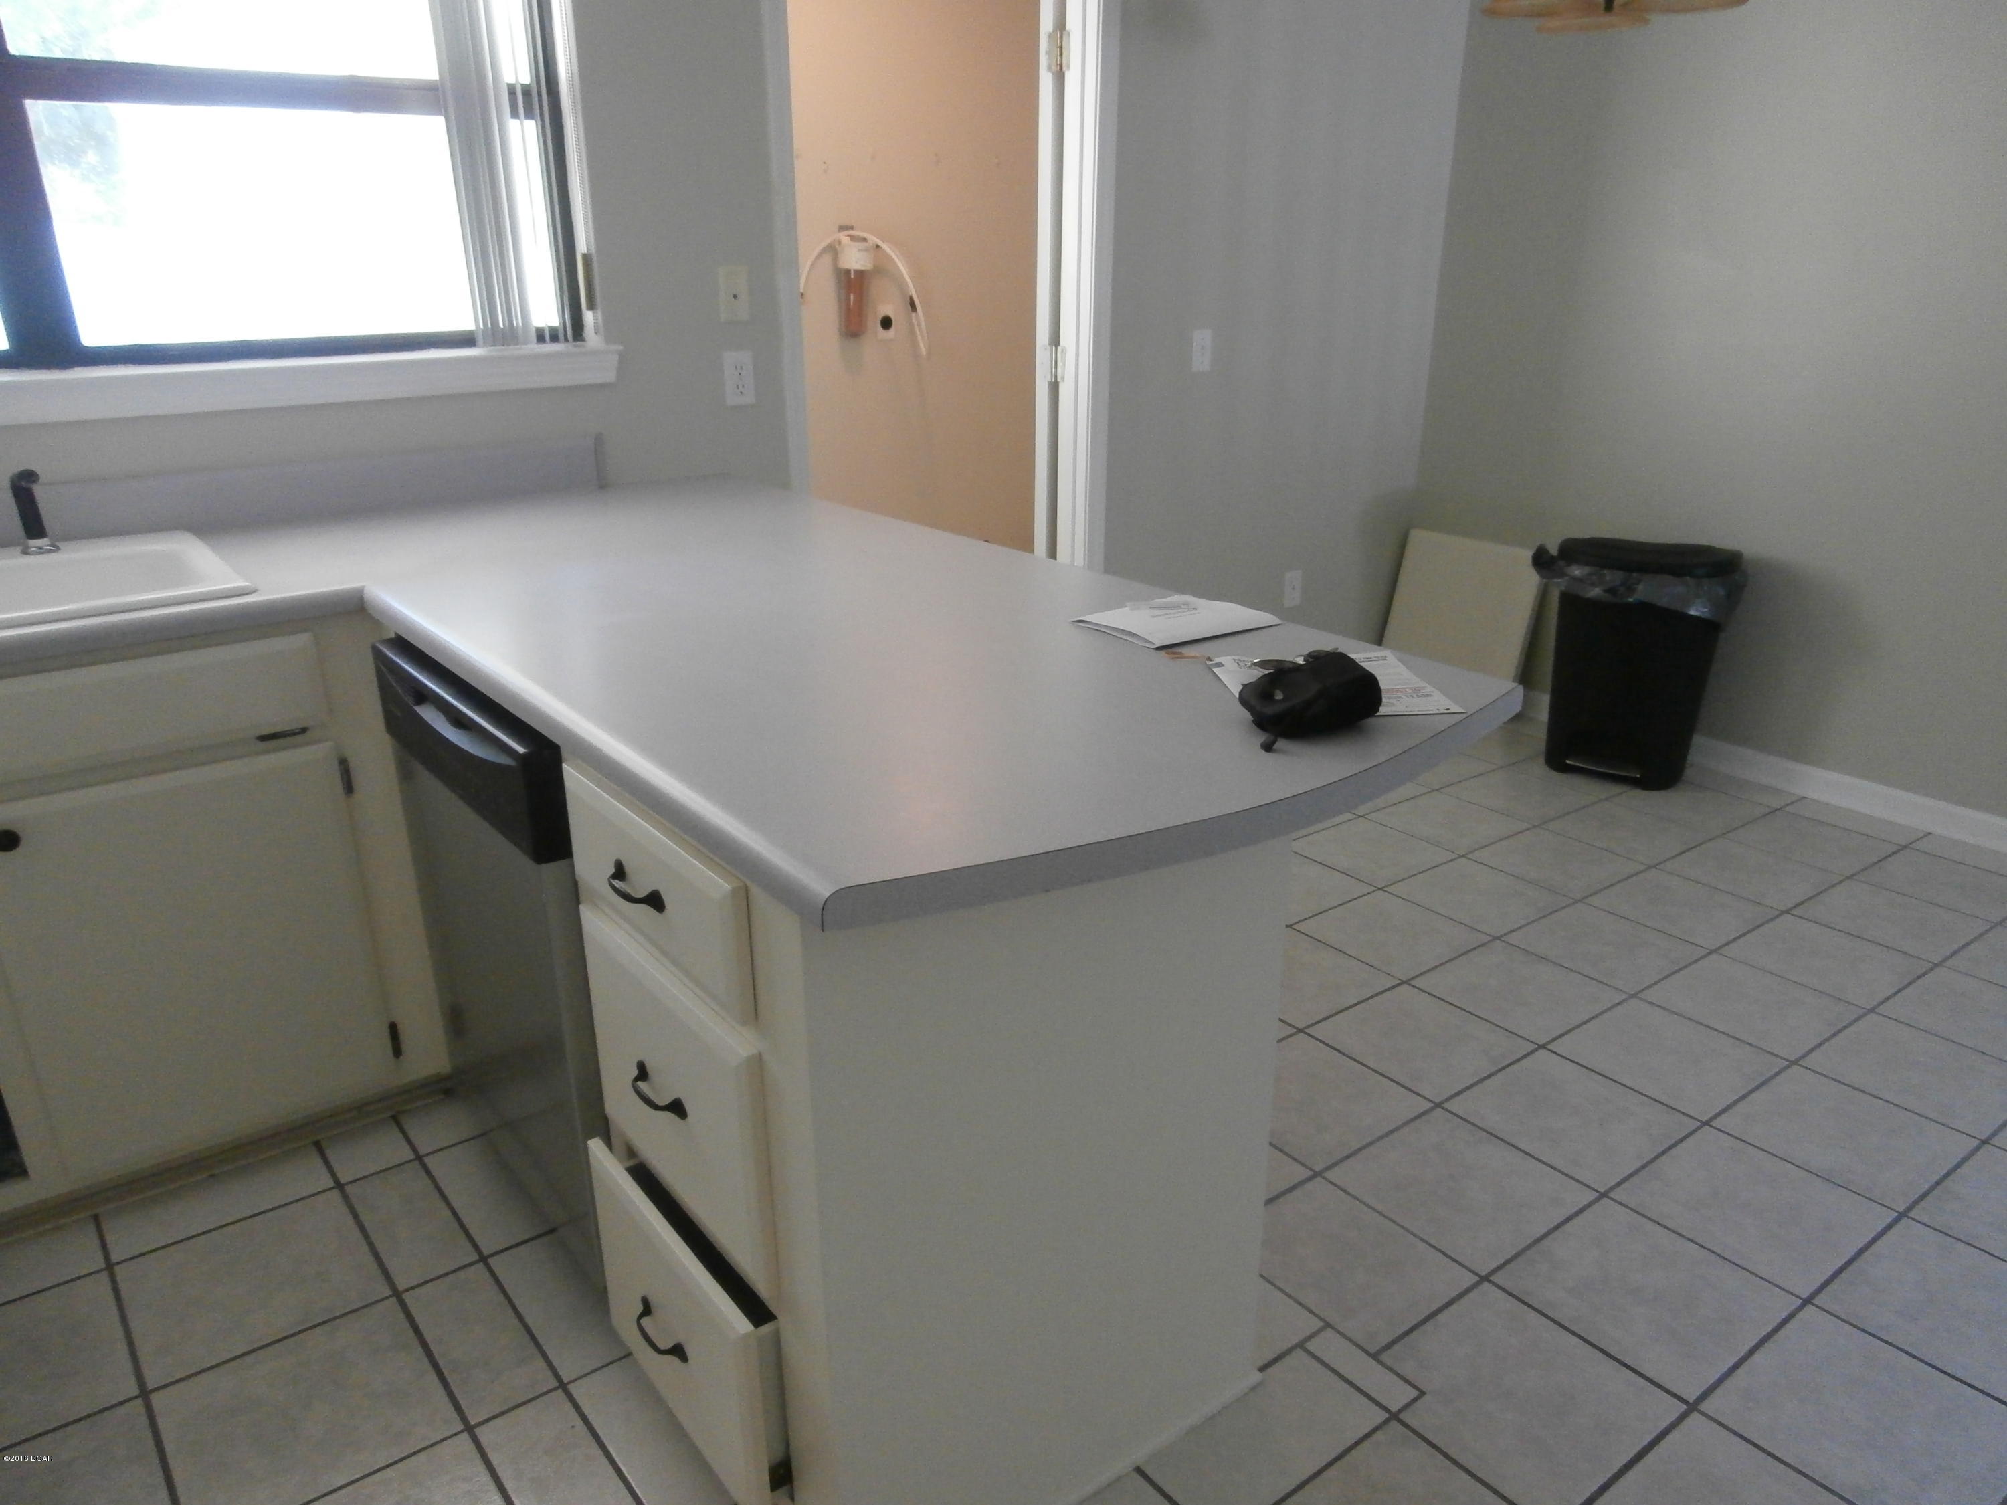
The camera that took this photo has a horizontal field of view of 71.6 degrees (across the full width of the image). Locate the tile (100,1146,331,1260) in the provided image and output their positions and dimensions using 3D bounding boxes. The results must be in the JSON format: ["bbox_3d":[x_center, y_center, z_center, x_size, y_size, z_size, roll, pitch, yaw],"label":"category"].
[{"bbox_3d":[-1.218,0.702,2.168,0.302,0.010,0.143,-14,24,-35],"label":"tile"}]

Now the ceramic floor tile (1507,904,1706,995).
[{"bbox_3d":[1.255,0.407,2.906,0.297,0.010,0.297,-14,24,-34],"label":"ceramic floor tile"}]

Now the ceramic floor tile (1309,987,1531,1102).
[{"bbox_3d":[0.778,0.541,2.603,0.302,0.010,0.302,-14,24,-35],"label":"ceramic floor tile"}]

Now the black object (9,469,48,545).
[{"bbox_3d":[-1.523,-0.387,2.185,0.043,0.106,0.033,4,20,13],"label":"black object"}]

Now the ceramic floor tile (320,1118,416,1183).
[{"bbox_3d":[-1.027,0.647,2.251,0.113,0.010,0.142,-14,24,-34],"label":"ceramic floor tile"}]

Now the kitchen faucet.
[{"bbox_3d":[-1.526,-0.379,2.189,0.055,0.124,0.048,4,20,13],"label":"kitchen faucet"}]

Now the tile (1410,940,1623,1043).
[{"bbox_3d":[1.012,0.469,2.734,0.297,0.010,0.297,-14,24,-34],"label":"tile"}]

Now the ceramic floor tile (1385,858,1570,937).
[{"bbox_3d":[1.089,0.333,3.195,0.302,0.010,0.302,-14,24,-35],"label":"ceramic floor tile"}]

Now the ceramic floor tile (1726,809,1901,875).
[{"bbox_3d":[2.031,0.226,3.494,0.302,0.010,0.302,-14,24,-35],"label":"ceramic floor tile"}]

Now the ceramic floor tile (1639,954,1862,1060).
[{"bbox_3d":[1.467,0.498,2.728,0.302,0.010,0.302,-14,24,-35],"label":"ceramic floor tile"}]

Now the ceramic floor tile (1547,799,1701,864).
[{"bbox_3d":[1.592,0.207,3.550,0.302,0.010,0.302,-14,24,-35],"label":"ceramic floor tile"}]

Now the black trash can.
[{"bbox_3d":[1.742,-0.256,3.888,0.460,0.640,0.330,16,25,38],"label":"black trash can"}]

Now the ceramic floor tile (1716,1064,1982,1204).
[{"bbox_3d":[1.404,0.640,2.325,0.302,0.010,0.302,-14,24,-35],"label":"ceramic floor tile"}]

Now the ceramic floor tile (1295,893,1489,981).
[{"bbox_3d":[0.829,0.389,2.965,0.297,0.010,0.297,-14,24,-34],"label":"ceramic floor tile"}]

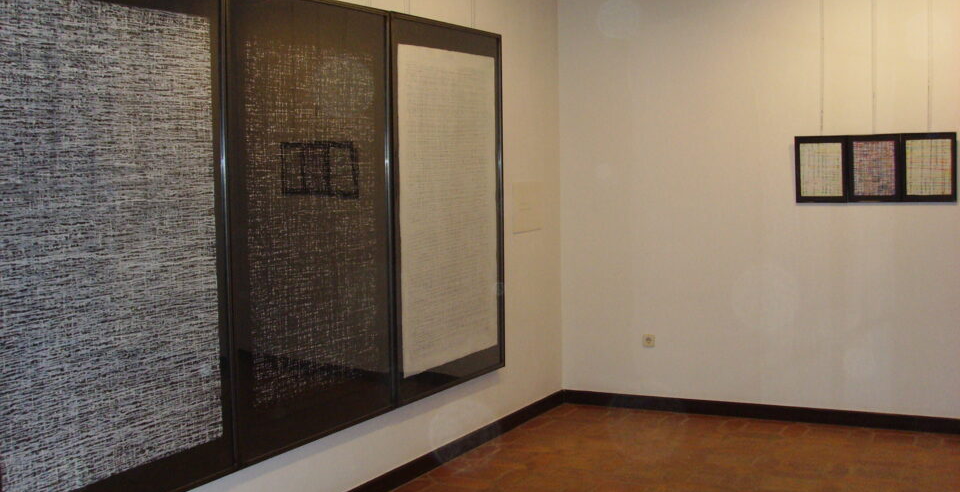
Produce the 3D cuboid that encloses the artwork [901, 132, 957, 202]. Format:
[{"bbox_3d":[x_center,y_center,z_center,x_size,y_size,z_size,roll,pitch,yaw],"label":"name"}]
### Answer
[{"bbox_3d":[2.458,-0.429,5.915,0.287,0.383,0.025,1,5,27],"label":"artwork"}]

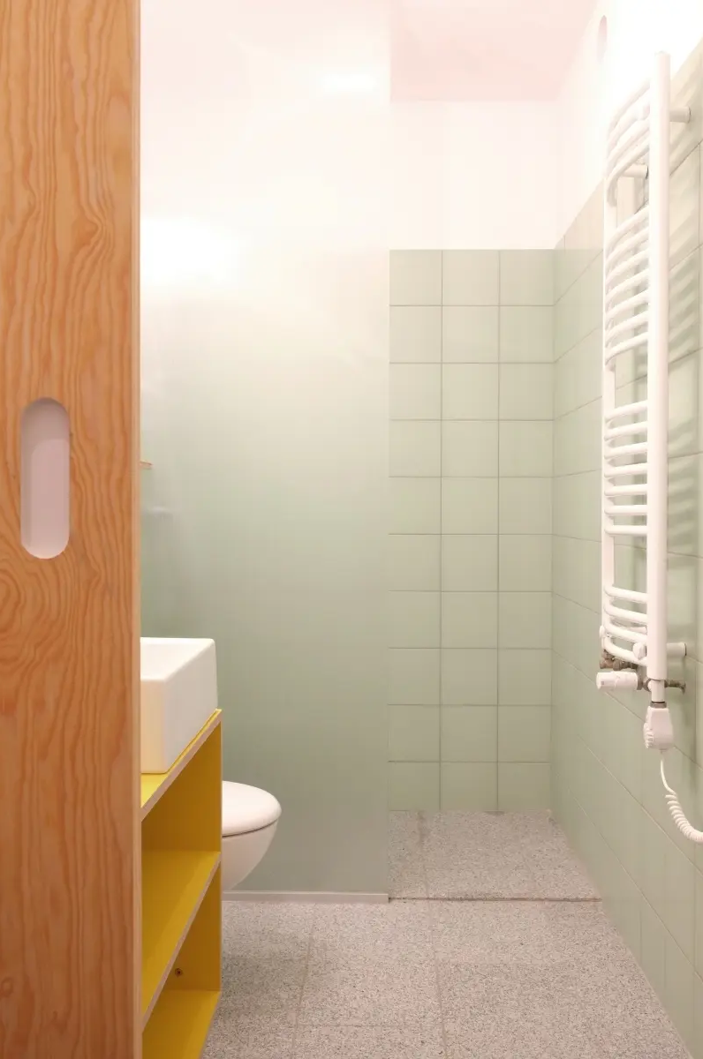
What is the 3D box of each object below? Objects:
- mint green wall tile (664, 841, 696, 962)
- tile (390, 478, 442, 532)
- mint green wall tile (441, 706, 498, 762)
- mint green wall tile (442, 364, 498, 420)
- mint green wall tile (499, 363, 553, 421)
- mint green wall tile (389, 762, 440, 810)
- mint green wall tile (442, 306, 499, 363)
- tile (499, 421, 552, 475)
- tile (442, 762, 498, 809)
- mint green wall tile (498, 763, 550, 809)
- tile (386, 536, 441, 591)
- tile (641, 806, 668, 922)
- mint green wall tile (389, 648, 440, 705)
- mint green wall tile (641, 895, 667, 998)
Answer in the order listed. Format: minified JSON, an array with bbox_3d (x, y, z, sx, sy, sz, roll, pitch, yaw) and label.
[{"bbox_3d":[0.678,0.755,1.993,0.009,0.199,0.194,0,1,1],"label":"mint green wall tile"},{"bbox_3d":[0.215,-0.083,3.410,0.196,0.198,0.009,0,1,1],"label":"tile"},{"bbox_3d":[0.417,0.723,3.439,0.199,0.199,0.009,0,1,1],"label":"mint green wall tile"},{"bbox_3d":[0.416,-0.481,3.398,0.198,0.198,0.009,0,1,1],"label":"mint green wall tile"},{"bbox_3d":[0.613,-0.483,3.408,0.188,0.199,0.009,0,1,1],"label":"mint green wall tile"},{"bbox_3d":[0.216,0.908,3.448,0.199,0.169,0.009,0,1,1],"label":"mint green wall tile"},{"bbox_3d":[0.417,-0.681,3.393,0.198,0.198,0.009,0,1,1],"label":"mint green wall tile"},{"bbox_3d":[0.613,-0.282,3.412,0.188,0.199,0.009,0,1,1],"label":"tile"},{"bbox_3d":[0.415,0.906,3.429,0.198,0.173,0.009,0,1,1],"label":"tile"},{"bbox_3d":[0.610,0.906,3.427,0.188,0.173,0.009,0,1,1],"label":"mint green wall tile"},{"bbox_3d":[0.216,0.119,3.413,0.198,0.198,0.009,0,1,1],"label":"tile"},{"bbox_3d":[0.678,0.747,2.168,0.009,0.198,0.195,0,1,1],"label":"tile"},{"bbox_3d":[0.216,0.522,3.439,0.199,0.199,0.009,0,1,1],"label":"mint green wall tile"},{"bbox_3d":[0.682,0.940,2.185,0.009,0.175,0.194,0,1,1],"label":"mint green wall tile"}]

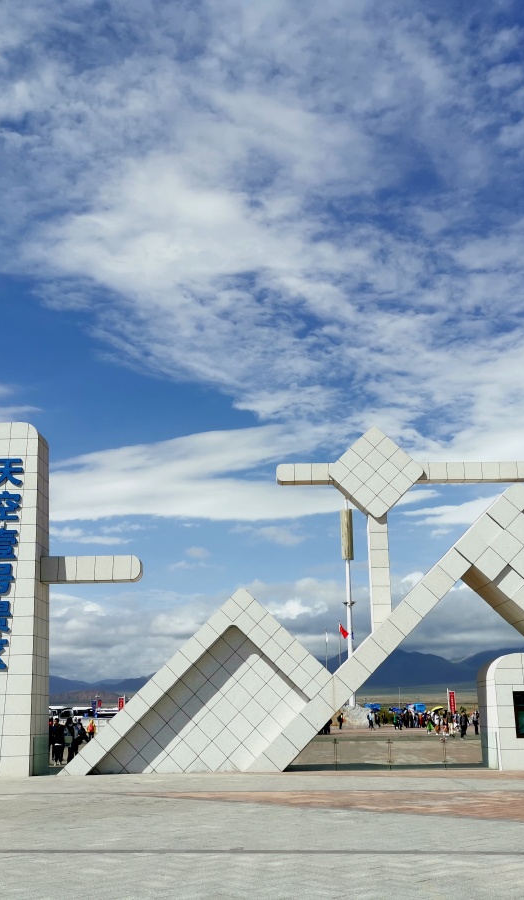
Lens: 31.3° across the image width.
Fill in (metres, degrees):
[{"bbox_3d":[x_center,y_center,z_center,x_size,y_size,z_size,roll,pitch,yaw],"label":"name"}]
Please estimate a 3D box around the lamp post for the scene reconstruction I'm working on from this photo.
[{"bbox_3d":[10.995,19.512,116.025,1.600,28.500,1.600,-1,-16,0],"label":"lamp post"}]

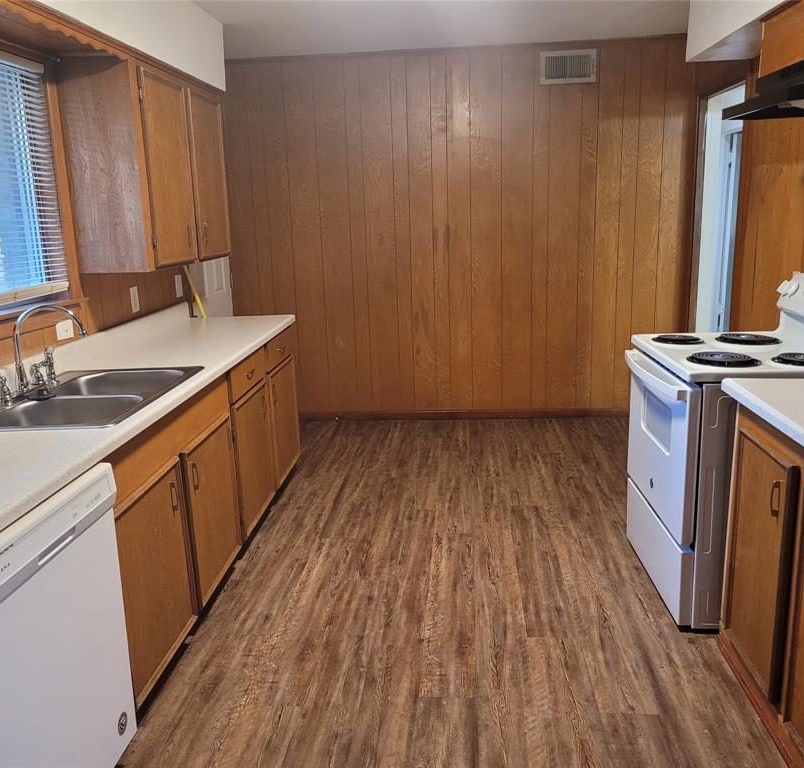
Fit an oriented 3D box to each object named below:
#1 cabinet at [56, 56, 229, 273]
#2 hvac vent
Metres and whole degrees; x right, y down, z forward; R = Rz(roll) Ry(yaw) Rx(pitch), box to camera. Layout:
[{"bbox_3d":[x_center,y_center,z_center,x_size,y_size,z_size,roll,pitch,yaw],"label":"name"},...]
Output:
[{"bbox_3d":[-1.149,-0.991,3.628,0.325,0.826,1.077,-1,13,5],"label":"cabinet"},{"bbox_3d":[1.063,-2.025,4.912,0.353,0.201,0.025,-1,13,5],"label":"hvac vent"}]

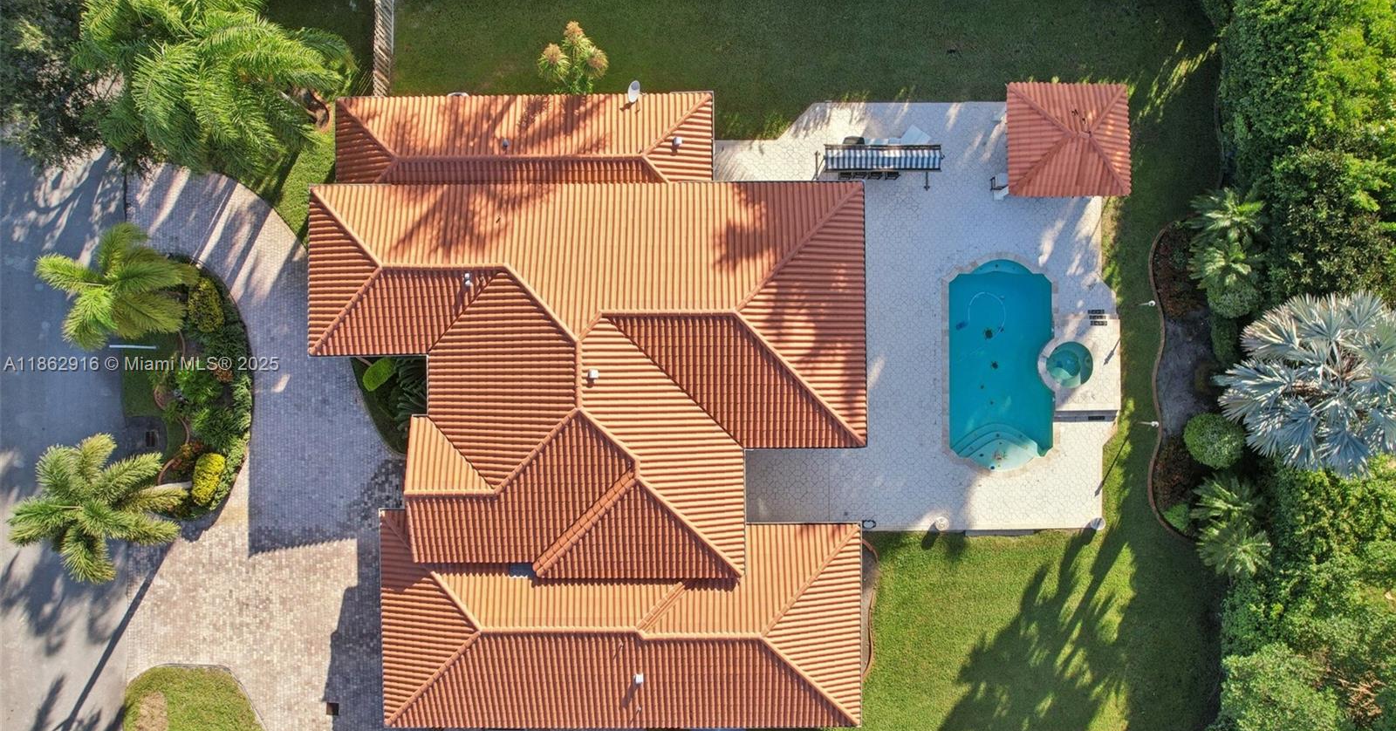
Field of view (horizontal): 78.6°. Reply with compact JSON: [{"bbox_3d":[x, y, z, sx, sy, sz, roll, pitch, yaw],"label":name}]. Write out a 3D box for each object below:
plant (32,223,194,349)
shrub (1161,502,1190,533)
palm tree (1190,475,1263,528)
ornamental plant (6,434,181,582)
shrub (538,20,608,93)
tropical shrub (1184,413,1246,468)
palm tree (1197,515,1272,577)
[{"bbox_3d":[-20.200,-2.750,32.400,5.500,7.300,4.700,0,90,0],"label":"plant"},{"bbox_3d":[20.050,6.370,35.650,1.250,0.950,1.250,0,90,0],"label":"shrub"},{"bbox_3d":[21.100,5.500,34.800,2.900,2.600,2.500,0,90,0],"label":"palm tree"},{"bbox_3d":[-20.900,5.000,32.300,5.800,7.500,5.300,0,90,0],"label":"ornamental plant"},{"bbox_3d":[-4.600,-11.700,33.800,2.600,4.600,2.000,0,90,0],"label":"shrub"},{"bbox_3d":[21.300,3.100,35.150,2.300,2.000,2.300,0,90,0],"label":"tropical shrub"},{"bbox_3d":[21.400,7.250,34.800,2.950,2.600,2.600,0,90,0],"label":"palm tree"}]

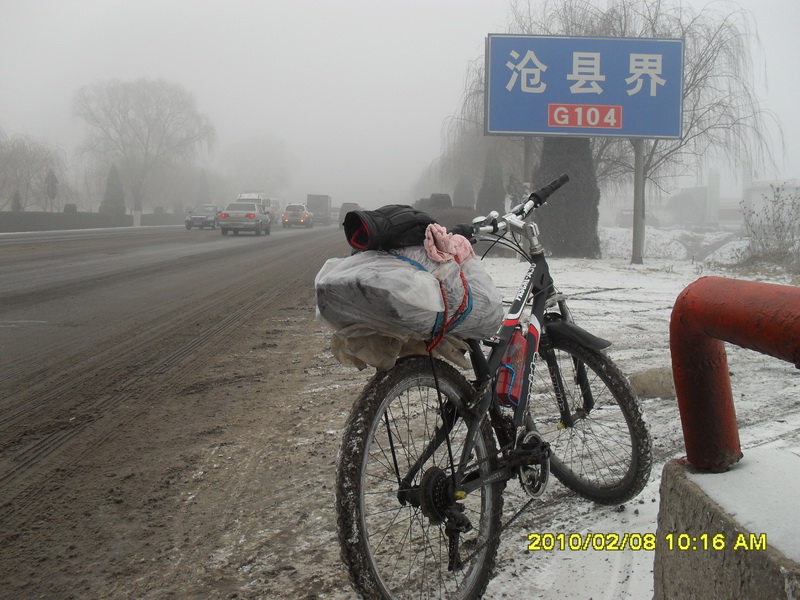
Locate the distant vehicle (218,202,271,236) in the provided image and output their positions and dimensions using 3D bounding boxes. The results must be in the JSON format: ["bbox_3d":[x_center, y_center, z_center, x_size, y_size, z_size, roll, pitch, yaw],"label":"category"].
[{"bbox_3d":[-6.824,-3.706,36.838,1.730,1.460,4.650,0,6,-1],"label":"distant vehicle"}]

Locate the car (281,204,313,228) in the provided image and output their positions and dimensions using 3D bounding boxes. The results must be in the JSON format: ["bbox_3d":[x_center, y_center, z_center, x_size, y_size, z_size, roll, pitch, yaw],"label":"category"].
[{"bbox_3d":[-7.068,-5.864,56.377,1.780,1.680,4.350,0,6,-1],"label":"car"}]

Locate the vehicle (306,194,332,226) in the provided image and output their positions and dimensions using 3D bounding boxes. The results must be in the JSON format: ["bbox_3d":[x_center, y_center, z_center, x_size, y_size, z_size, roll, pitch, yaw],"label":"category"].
[{"bbox_3d":[-7.535,-8.492,76.639,2.000,2.850,5.600,0,6,-1],"label":"vehicle"}]

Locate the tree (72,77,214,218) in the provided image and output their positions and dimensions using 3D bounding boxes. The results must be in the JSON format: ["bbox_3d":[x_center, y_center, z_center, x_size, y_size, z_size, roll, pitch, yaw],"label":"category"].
[{"bbox_3d":[-20.692,-11.908,64.463,11.600,12.000,11.600,0,6,-1],"label":"tree"}]

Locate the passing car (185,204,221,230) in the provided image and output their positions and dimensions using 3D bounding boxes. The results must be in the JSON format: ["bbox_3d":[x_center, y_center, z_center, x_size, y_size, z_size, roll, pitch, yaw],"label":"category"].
[{"bbox_3d":[-11.173,-4.871,47.511,1.780,1.480,4.800,0,6,-1],"label":"passing car"}]

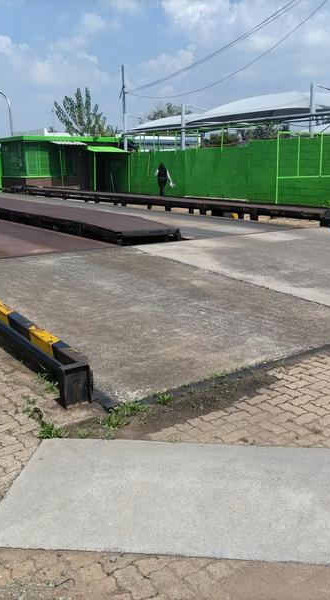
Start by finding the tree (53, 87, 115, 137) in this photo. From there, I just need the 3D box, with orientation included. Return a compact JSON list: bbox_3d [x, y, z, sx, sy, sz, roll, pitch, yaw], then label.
[{"bbox_3d":[-5.349,-10.722,40.126,4.300,6.720,4.300,-3,13,-7],"label":"tree"}]

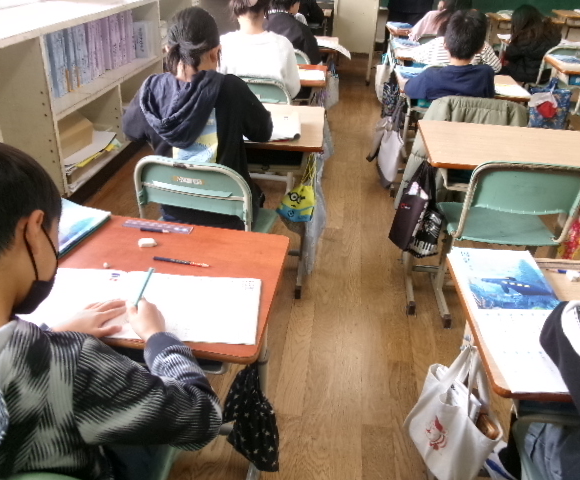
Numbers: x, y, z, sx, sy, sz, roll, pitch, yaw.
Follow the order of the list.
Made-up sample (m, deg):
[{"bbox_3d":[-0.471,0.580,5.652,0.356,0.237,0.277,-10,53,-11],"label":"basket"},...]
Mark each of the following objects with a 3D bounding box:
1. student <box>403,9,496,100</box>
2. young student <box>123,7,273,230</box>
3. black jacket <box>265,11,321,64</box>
[{"bbox_3d":[0.723,-0.545,2.443,0.420,1.020,0.520,6,32,5],"label":"student"},{"bbox_3d":[-0.329,-0.259,1.849,0.470,1.070,0.540,7,32,6],"label":"young student"},{"bbox_3d":[0.009,-1.138,2.983,0.360,0.380,0.330,7,30,7],"label":"black jacket"}]

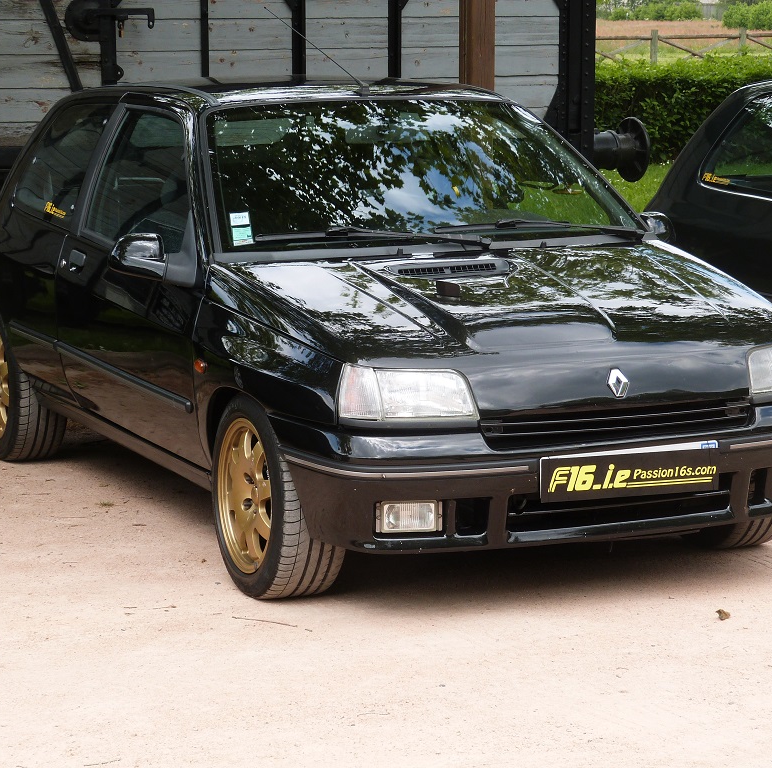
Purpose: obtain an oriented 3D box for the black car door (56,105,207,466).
[{"bbox_3d":[-0.684,-0.345,7.265,0.250,1.000,1.340,-4,9,-25],"label":"black car door"}]

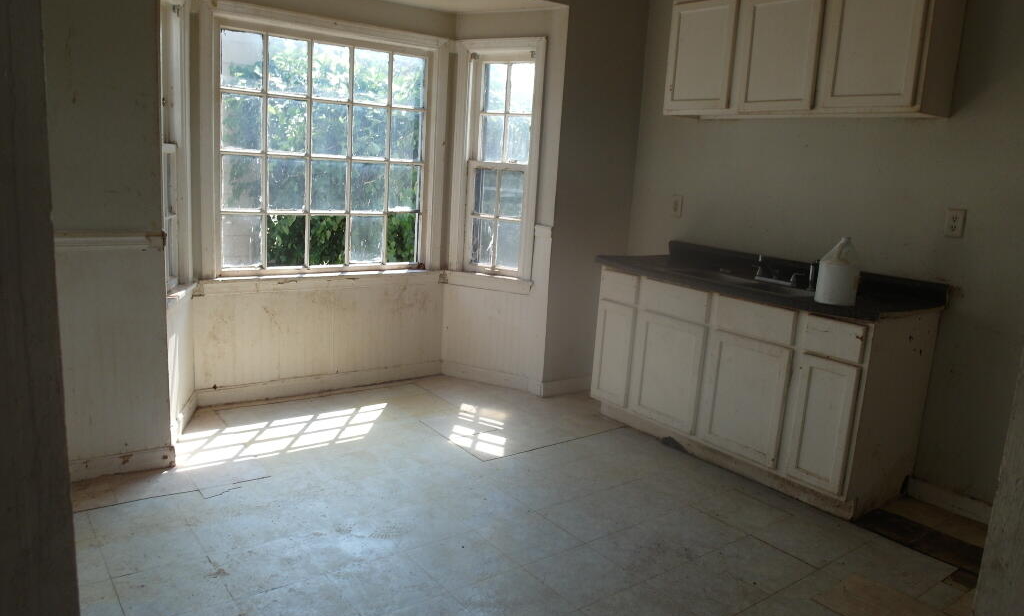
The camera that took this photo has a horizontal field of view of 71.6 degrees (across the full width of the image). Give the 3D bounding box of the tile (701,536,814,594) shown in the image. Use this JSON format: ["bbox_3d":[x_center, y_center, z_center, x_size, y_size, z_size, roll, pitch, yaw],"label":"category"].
[{"bbox_3d":[0.920,0.960,2.660,0.304,0.010,0.304,-5,13,-36],"label":"tile"}]

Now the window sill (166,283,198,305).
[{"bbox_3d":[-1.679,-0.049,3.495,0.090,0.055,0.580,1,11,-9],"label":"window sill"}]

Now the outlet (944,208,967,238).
[{"bbox_3d":[1.927,-0.369,3.095,0.009,0.120,0.078,-4,13,-37],"label":"outlet"}]

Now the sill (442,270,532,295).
[{"bbox_3d":[-0.176,-0.157,4.616,0.655,0.095,0.060,8,12,24],"label":"sill"}]

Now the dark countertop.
[{"bbox_3d":[1.232,-0.172,3.655,0.635,0.135,1.647,-5,13,-36],"label":"dark countertop"}]

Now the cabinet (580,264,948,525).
[{"bbox_3d":[1.190,0.325,3.731,0.597,0.872,1.597,-5,13,-36],"label":"cabinet"}]

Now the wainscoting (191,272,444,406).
[{"bbox_3d":[-1.093,0.158,4.323,1.600,0.705,0.030,-4,13,-37],"label":"wainscoting"}]

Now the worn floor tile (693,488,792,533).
[{"bbox_3d":[0.978,0.881,3.064,0.305,0.006,0.305,-4,13,-37],"label":"worn floor tile"}]

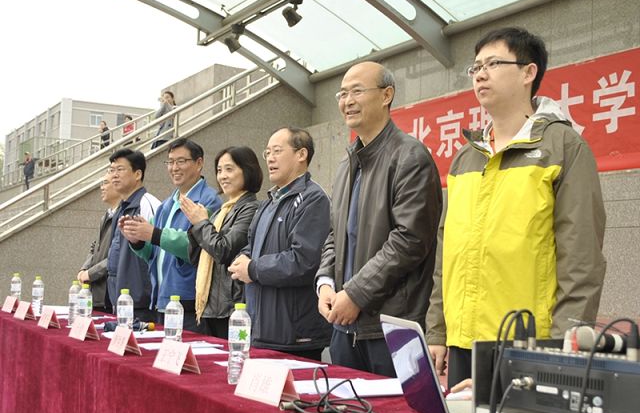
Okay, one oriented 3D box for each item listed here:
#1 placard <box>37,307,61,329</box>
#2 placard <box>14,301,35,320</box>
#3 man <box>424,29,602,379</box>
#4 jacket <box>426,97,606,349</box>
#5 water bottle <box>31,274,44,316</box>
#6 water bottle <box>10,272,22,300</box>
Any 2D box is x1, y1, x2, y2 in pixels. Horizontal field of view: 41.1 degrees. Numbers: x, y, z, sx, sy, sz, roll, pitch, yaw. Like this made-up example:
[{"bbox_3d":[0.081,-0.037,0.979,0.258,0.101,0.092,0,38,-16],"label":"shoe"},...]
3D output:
[{"bbox_3d":[-1.304,0.541,4.146,0.080,0.090,0.200,3,-4,-32],"label":"placard"},{"bbox_3d":[-1.582,0.563,4.635,0.080,0.090,0.200,3,-4,-32],"label":"placard"},{"bbox_3d":[0.595,0.350,2.585,0.330,1.780,0.540,3,-4,-40],"label":"man"},{"bbox_3d":[0.565,0.046,2.440,0.340,0.740,0.600,4,-5,-38],"label":"jacket"},{"bbox_3d":[-1.573,0.502,4.758,0.064,0.225,0.064,3,-4,-32],"label":"water bottle"},{"bbox_3d":[-1.766,0.500,4.960,0.064,0.222,0.064,3,-4,-31],"label":"water bottle"}]

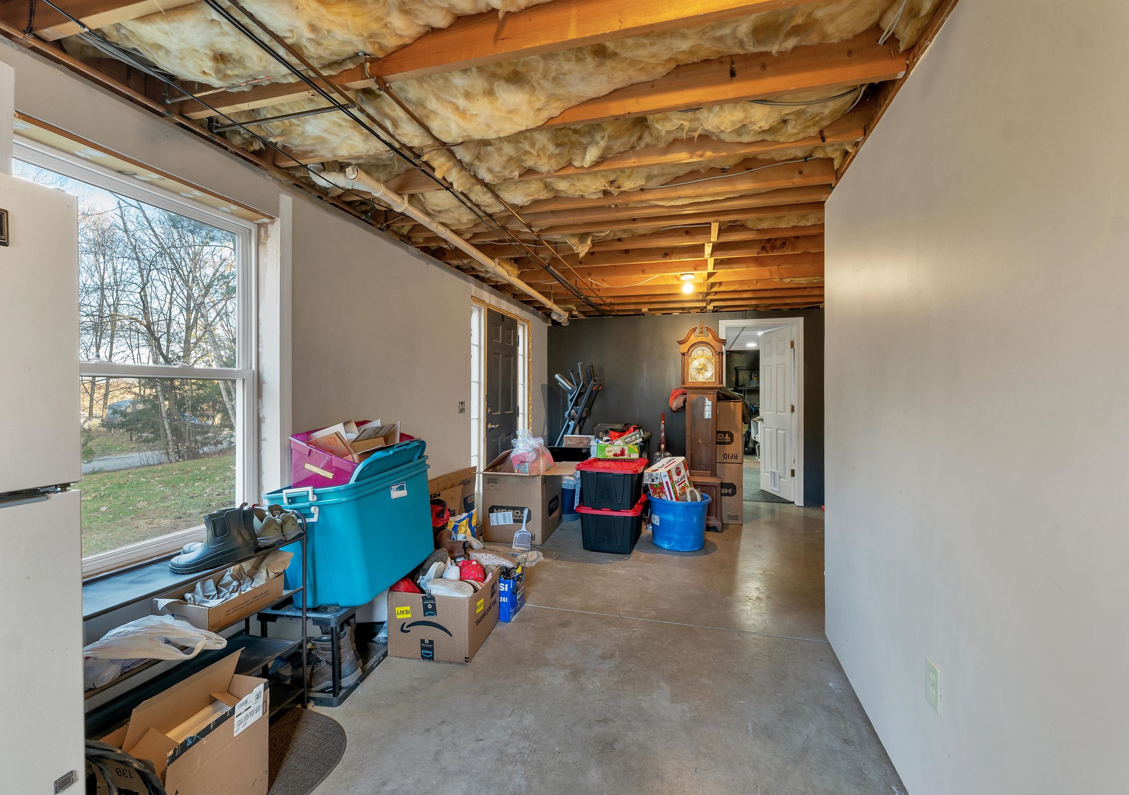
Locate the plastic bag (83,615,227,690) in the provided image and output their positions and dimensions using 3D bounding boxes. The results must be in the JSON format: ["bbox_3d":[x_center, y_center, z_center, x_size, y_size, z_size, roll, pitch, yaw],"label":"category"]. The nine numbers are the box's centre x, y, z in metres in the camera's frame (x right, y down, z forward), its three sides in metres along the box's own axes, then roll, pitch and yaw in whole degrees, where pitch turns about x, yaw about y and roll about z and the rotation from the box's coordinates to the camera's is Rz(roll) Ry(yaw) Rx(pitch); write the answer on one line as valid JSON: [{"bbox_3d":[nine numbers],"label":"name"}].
[{"bbox_3d":[-1.238,0.720,1.381,0.252,0.141,0.383,1,1,15],"label":"plastic bag"}]

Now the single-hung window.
[{"bbox_3d":[-1.564,-0.105,1.754,0.091,1.381,0.847,1,1,15],"label":"single-hung window"}]

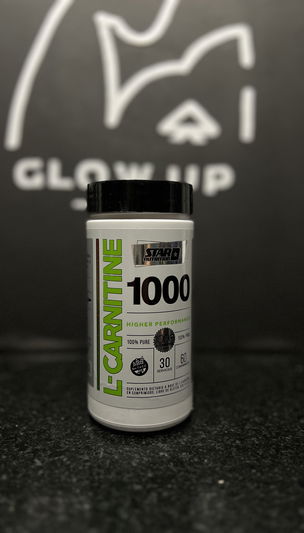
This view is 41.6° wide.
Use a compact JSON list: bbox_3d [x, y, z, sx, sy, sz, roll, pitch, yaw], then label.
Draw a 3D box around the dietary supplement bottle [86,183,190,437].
[{"bbox_3d":[-0.007,0.021,0.247,0.065,0.138,0.065,-1,5,-16],"label":"dietary supplement bottle"}]

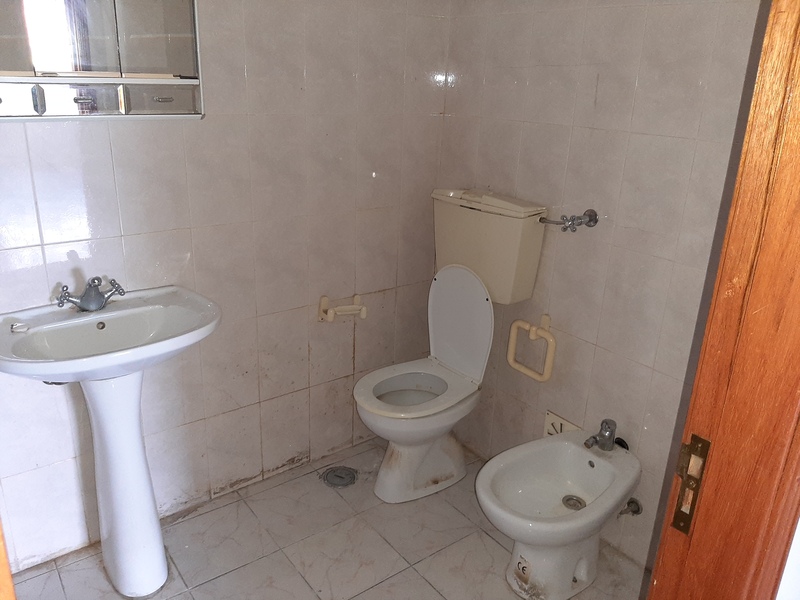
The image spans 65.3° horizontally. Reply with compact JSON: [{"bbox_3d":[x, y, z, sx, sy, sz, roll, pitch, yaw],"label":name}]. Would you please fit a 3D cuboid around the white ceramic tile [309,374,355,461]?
[{"bbox_3d":[-0.272,0.471,2.489,0.200,0.330,0.010,-13,25,-36],"label":"white ceramic tile"}]

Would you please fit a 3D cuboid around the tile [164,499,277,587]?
[{"bbox_3d":[-0.597,0.793,2.054,0.300,0.010,0.300,-12,24,-35],"label":"tile"}]

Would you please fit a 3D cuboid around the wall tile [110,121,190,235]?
[{"bbox_3d":[-0.715,-0.358,1.799,0.200,0.330,0.010,-13,25,-36],"label":"wall tile"}]

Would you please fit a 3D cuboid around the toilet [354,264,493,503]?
[{"bbox_3d":[0.066,0.305,2.272,0.505,0.812,0.364,-12,24,-35],"label":"toilet"}]

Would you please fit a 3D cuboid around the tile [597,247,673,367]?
[{"bbox_3d":[0.702,0.019,1.880,0.010,0.330,0.200,-12,24,-35],"label":"tile"}]

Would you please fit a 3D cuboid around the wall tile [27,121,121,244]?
[{"bbox_3d":[-0.878,-0.325,1.688,0.200,0.330,0.010,-12,24,-35],"label":"wall tile"}]

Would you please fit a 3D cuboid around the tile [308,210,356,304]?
[{"bbox_3d":[-0.248,-0.153,2.265,0.200,0.330,0.010,-12,24,-35],"label":"tile"}]

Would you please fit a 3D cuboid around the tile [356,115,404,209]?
[{"bbox_3d":[-0.076,-0.501,2.272,0.200,0.330,0.010,-12,24,-35],"label":"tile"}]

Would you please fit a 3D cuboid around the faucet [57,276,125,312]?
[{"bbox_3d":[-0.832,-0.023,1.699,0.178,0.122,0.130,-12,24,-35],"label":"faucet"}]

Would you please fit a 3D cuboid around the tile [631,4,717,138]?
[{"bbox_3d":[0.730,-0.606,1.659,0.010,0.333,0.201,-13,24,-35],"label":"tile"}]

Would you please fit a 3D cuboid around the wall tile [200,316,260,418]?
[{"bbox_3d":[-0.581,0.231,2.142,0.200,0.330,0.010,-12,24,-35],"label":"wall tile"}]

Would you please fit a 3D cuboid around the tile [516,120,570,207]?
[{"bbox_3d":[0.471,-0.410,2.069,0.010,0.330,0.200,-12,24,-35],"label":"tile"}]

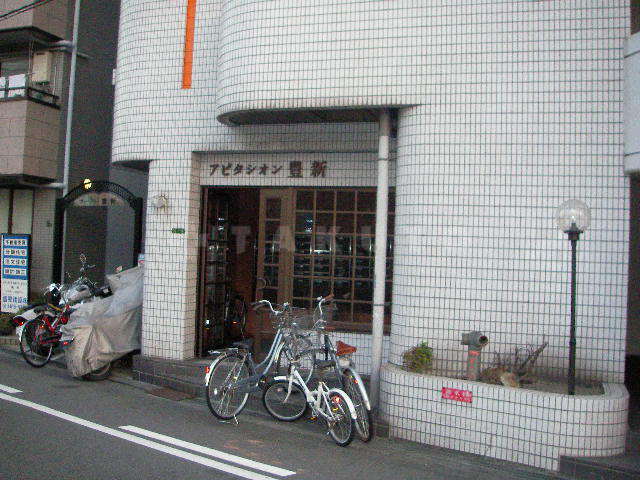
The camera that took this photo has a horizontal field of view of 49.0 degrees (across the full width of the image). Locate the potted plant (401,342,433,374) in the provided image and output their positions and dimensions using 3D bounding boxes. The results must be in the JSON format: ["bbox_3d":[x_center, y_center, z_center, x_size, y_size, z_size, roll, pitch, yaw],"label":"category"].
[{"bbox_3d":[0.937,1.138,6.750,0.290,0.340,0.280,1,-1,36],"label":"potted plant"}]

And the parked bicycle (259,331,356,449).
[{"bbox_3d":[-0.040,1.363,6.653,0.520,0.920,1.450,2,-1,-30],"label":"parked bicycle"}]

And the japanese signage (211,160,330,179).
[{"bbox_3d":[-0.634,-0.868,8.650,1.560,0.210,0.030,2,-1,17],"label":"japanese signage"}]

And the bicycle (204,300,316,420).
[{"bbox_3d":[-0.560,1.248,7.494,0.570,1.080,1.780,1,-1,34],"label":"bicycle"}]

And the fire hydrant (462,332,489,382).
[{"bbox_3d":[1.422,1.086,6.470,0.270,0.480,0.220,1,-1,36],"label":"fire hydrant"}]

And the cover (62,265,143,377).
[{"bbox_3d":[-2.607,1.141,9.439,0.780,1.270,1.950,2,-1,16],"label":"cover"}]

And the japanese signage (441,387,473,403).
[{"bbox_3d":[1.214,1.374,6.250,0.295,0.100,0.015,1,-1,36],"label":"japanese signage"}]

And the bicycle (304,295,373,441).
[{"bbox_3d":[0.234,1.236,6.835,0.560,1.120,1.750,2,-1,-18],"label":"bicycle"}]

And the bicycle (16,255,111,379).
[{"bbox_3d":[-3.464,1.107,9.542,0.600,1.100,1.750,0,-2,13],"label":"bicycle"}]

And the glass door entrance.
[{"bbox_3d":[-0.355,0.450,8.866,2.560,2.220,0.180,2,-3,15],"label":"glass door entrance"}]

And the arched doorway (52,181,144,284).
[{"bbox_3d":[-3.723,0.417,11.692,1.880,2.700,0.150,1,-1,24],"label":"arched doorway"}]

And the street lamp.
[{"bbox_3d":[2.138,0.478,5.950,0.295,1.680,0.295,1,-1,36],"label":"street lamp"}]

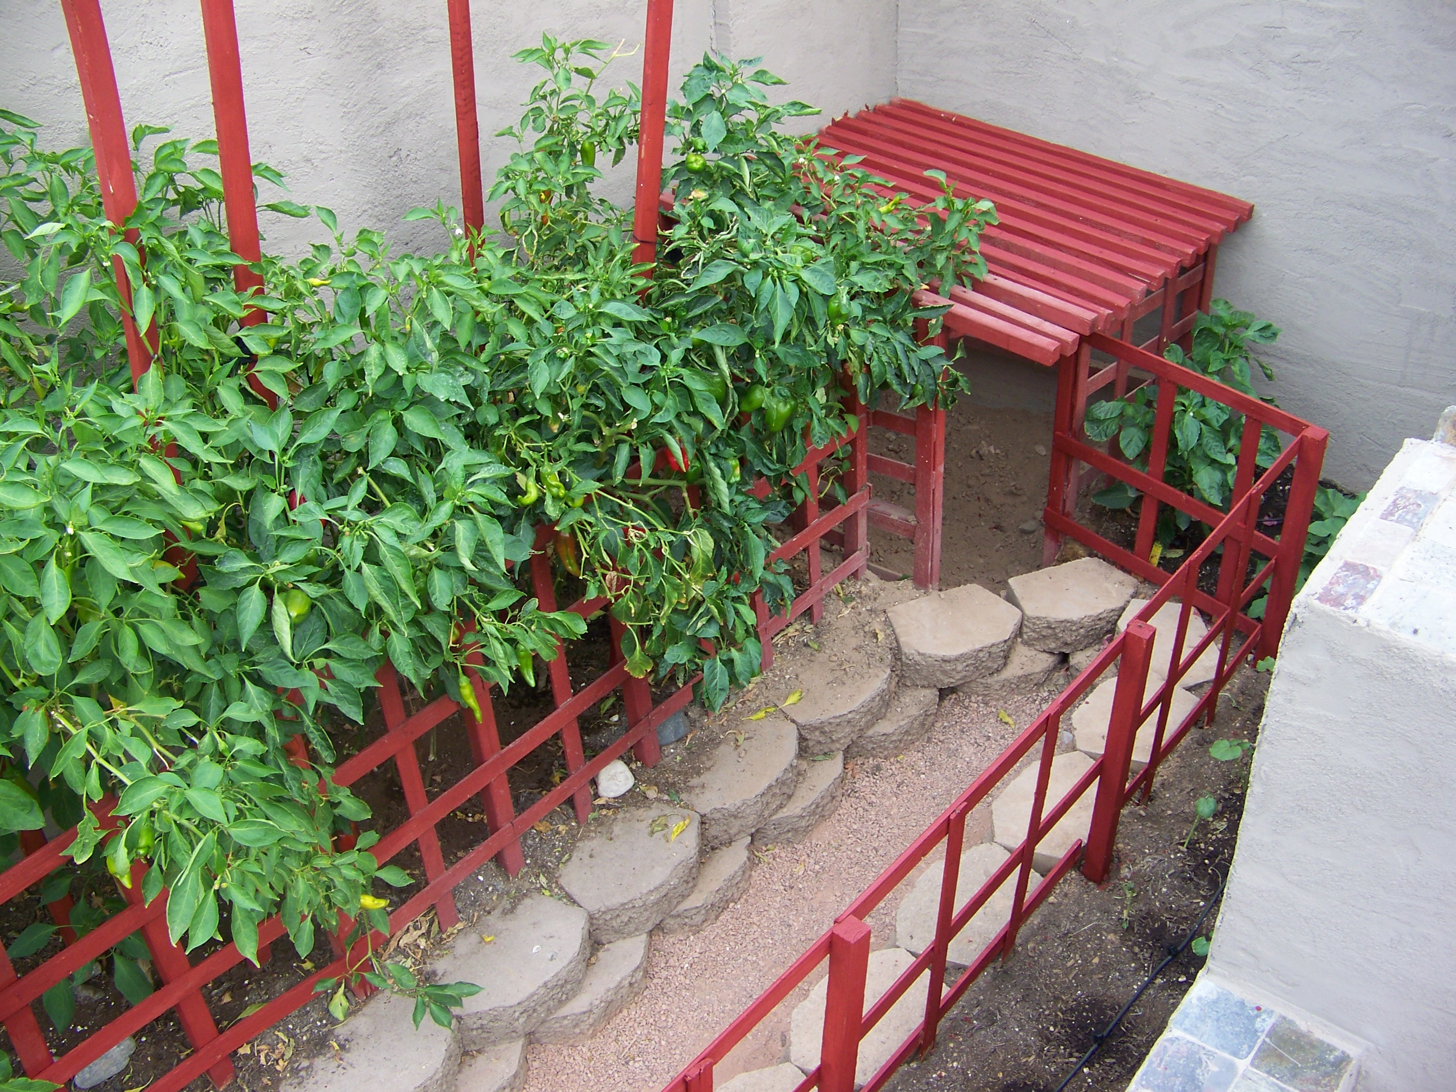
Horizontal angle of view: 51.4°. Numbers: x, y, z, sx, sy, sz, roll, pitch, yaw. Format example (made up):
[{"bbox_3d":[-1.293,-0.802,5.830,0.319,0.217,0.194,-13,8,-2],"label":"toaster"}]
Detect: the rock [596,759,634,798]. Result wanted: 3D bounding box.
[{"bbox_3d":[-0.223,0.460,2.994,0.072,0.052,0.060,-4,34,0],"label":"rock"}]

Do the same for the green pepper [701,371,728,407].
[{"bbox_3d":[-0.023,-0.281,2.700,0.056,0.074,0.056,-3,40,2],"label":"green pepper"}]

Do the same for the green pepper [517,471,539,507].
[{"bbox_3d":[-0.321,-0.090,2.430,0.030,0.062,0.036,30,51,35],"label":"green pepper"}]

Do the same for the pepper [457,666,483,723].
[{"bbox_3d":[-0.427,0.248,2.512,0.026,0.110,0.028,-5,32,3],"label":"pepper"}]

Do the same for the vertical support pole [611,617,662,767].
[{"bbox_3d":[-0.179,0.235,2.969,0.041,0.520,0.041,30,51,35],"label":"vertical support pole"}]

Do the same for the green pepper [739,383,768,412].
[{"bbox_3d":[0.046,-0.270,2.780,0.056,0.065,0.056,30,51,35],"label":"green pepper"}]

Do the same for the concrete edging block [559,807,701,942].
[{"bbox_3d":[-0.165,0.638,2.953,0.200,0.098,0.295,30,51,35],"label":"concrete edging block"}]

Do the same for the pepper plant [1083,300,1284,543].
[{"bbox_3d":[1.111,-0.283,3.597,0.440,0.540,0.370,8,35,17],"label":"pepper plant"}]

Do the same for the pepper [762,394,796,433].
[{"bbox_3d":[0.098,-0.254,2.887,0.063,0.080,0.060,-4,34,0],"label":"pepper"}]

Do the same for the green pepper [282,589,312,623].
[{"bbox_3d":[-0.631,0.088,2.220,0.050,0.058,0.050,-4,34,0],"label":"green pepper"}]

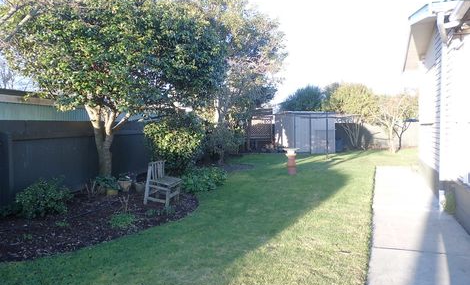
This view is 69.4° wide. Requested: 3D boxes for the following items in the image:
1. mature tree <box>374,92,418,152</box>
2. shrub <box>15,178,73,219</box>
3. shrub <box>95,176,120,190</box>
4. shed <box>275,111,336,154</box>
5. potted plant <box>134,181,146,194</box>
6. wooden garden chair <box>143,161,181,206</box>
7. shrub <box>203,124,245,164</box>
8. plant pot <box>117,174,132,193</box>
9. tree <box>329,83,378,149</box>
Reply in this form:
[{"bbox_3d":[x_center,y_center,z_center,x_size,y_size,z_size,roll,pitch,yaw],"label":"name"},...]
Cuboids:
[{"bbox_3d":[8.561,-1.012,17.913,2.450,3.200,2.300,1,3,25],"label":"mature tree"},{"bbox_3d":[-3.585,0.941,6.332,1.080,0.660,0.900,-2,4,-29],"label":"shrub"},{"bbox_3d":[-2.974,0.896,7.834,0.540,0.340,0.500,-1,3,-21],"label":"shrub"},{"bbox_3d":[4.082,-0.545,18.867,3.200,2.200,1.800,1,3,23],"label":"shed"},{"bbox_3d":[-2.219,1.007,8.041,0.330,0.330,0.330,-1,3,-15],"label":"potted plant"},{"bbox_3d":[-1.435,0.818,6.773,0.560,0.840,0.490,1,3,23],"label":"wooden garden chair"},{"bbox_3d":[-0.443,-0.020,14.154,1.650,1.700,1.600,0,3,-2],"label":"shrub"},{"bbox_3d":[-2.720,1.010,8.350,0.360,0.430,0.360,-1,3,0],"label":"plant pot"},{"bbox_3d":[7.326,-1.620,20.888,3.300,4.100,3.000,1,3,19],"label":"tree"}]

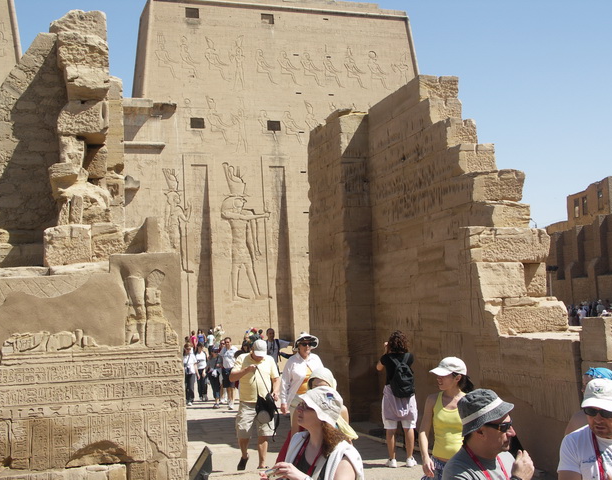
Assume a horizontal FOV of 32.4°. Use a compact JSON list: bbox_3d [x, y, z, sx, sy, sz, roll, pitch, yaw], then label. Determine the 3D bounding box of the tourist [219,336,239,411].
[{"bbox_3d":[-1.866,3.224,25.543,0.520,1.740,0.420,-2,-4,-3],"label":"tourist"}]

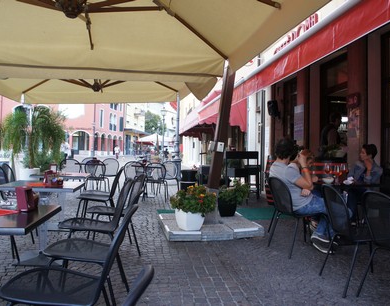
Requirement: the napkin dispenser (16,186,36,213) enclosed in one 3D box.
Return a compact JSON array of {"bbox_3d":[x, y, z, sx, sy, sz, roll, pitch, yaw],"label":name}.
[{"bbox_3d":[-0.985,0.267,2.060,0.085,0.142,0.140,1,0,9],"label":"napkin dispenser"}]

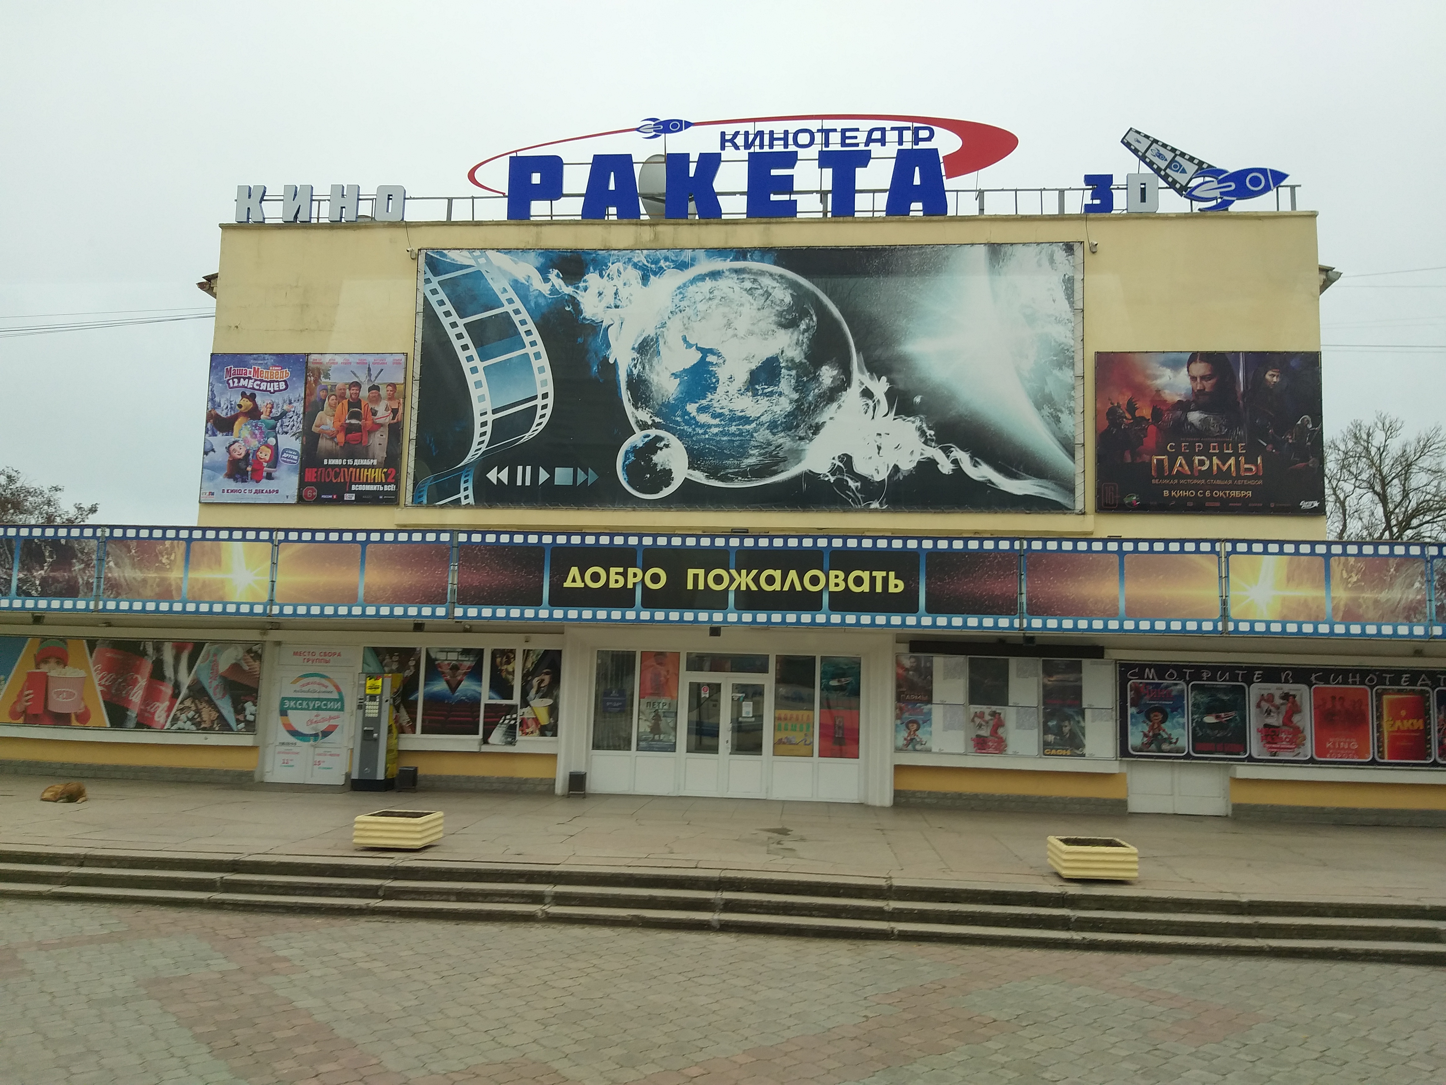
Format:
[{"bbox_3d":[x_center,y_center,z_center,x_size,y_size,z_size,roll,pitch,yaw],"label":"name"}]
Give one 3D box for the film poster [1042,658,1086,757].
[{"bbox_3d":[5.500,2.669,17.545,0.681,1.554,0.030,1,-6,5],"label":"film poster"}]

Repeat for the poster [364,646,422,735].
[{"bbox_3d":[-5.685,2.544,18.672,0.990,1.488,0.030,1,-6,5],"label":"poster"}]

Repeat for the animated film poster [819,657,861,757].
[{"bbox_3d":[1.811,2.545,16.768,0.620,1.533,0.020,1,-5,5],"label":"animated film poster"}]

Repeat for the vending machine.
[{"bbox_3d":[-5.427,2.973,17.117,0.535,1.800,0.520,1,-5,5],"label":"vending machine"}]

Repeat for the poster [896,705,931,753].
[{"bbox_3d":[2.896,2.802,16.459,0.550,0.711,0.020,1,-5,5],"label":"poster"}]

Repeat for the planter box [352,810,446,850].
[{"bbox_3d":[-3.916,3.490,13.181,0.810,0.325,0.780,1,-6,7],"label":"planter box"}]

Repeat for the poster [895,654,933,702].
[{"bbox_3d":[2.921,2.087,16.525,0.552,0.708,0.020,1,-5,5],"label":"poster"}]

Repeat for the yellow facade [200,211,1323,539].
[{"bbox_3d":[0.338,-2.856,18.973,19.164,5.531,0.500,1,-5,5],"label":"yellow facade"}]

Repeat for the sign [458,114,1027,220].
[{"bbox_3d":[0.264,-6.616,19.339,9.745,1.907,0.300,1,-5,5],"label":"sign"}]

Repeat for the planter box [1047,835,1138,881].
[{"bbox_3d":[3.971,3.405,11.736,0.760,0.310,0.810,1,-5,5],"label":"planter box"}]

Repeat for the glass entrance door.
[{"bbox_3d":[0.030,3.252,18.092,1.412,1.939,0.100,1,-6,5],"label":"glass entrance door"}]

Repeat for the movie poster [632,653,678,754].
[{"bbox_3d":[-1.014,2.492,17.014,0.620,1.543,0.020,1,-5,5],"label":"movie poster"}]

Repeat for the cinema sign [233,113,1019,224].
[{"bbox_3d":[-2.054,-7.116,20.778,15.109,1.935,0.350,1,-6,5],"label":"cinema sign"}]

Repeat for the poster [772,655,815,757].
[{"bbox_3d":[1.189,2.713,18.051,0.678,1.665,0.030,1,-6,5],"label":"poster"}]

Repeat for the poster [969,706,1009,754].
[{"bbox_3d":[4.311,3.038,17.606,0.646,0.760,0.030,1,-6,5],"label":"poster"}]

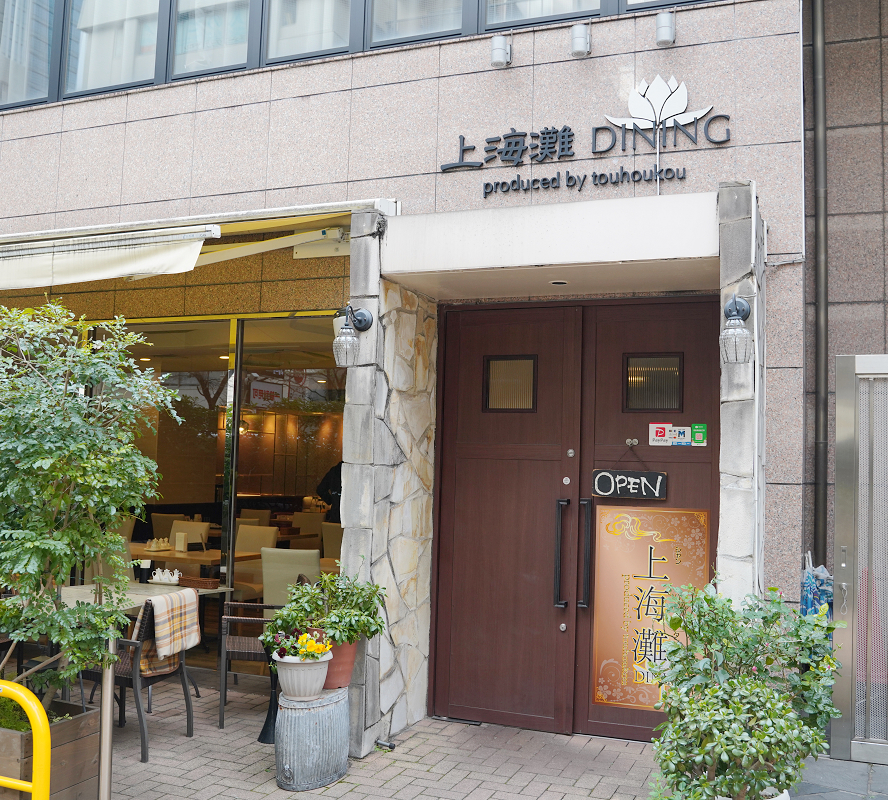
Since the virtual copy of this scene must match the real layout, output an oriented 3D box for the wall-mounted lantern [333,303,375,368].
[{"bbox_3d":[-0.471,-0.322,4.791,0.135,0.313,0.240,0,-4,23],"label":"wall-mounted lantern"}]

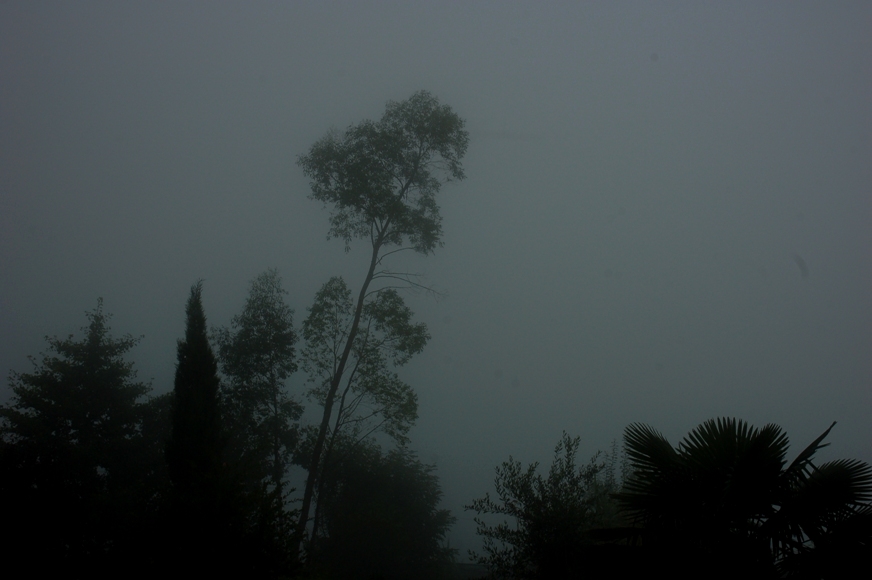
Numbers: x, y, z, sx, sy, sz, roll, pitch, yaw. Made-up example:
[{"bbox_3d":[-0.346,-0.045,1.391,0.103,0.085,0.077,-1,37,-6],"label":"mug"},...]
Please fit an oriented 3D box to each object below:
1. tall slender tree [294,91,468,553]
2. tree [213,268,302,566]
[{"bbox_3d":[-1.604,0.927,28.500,5.100,13.600,4.600,0,-6,0],"label":"tall slender tree"},{"bbox_3d":[-5.070,3.707,27.500,2.550,8.600,2.500,0,-6,0],"label":"tree"}]

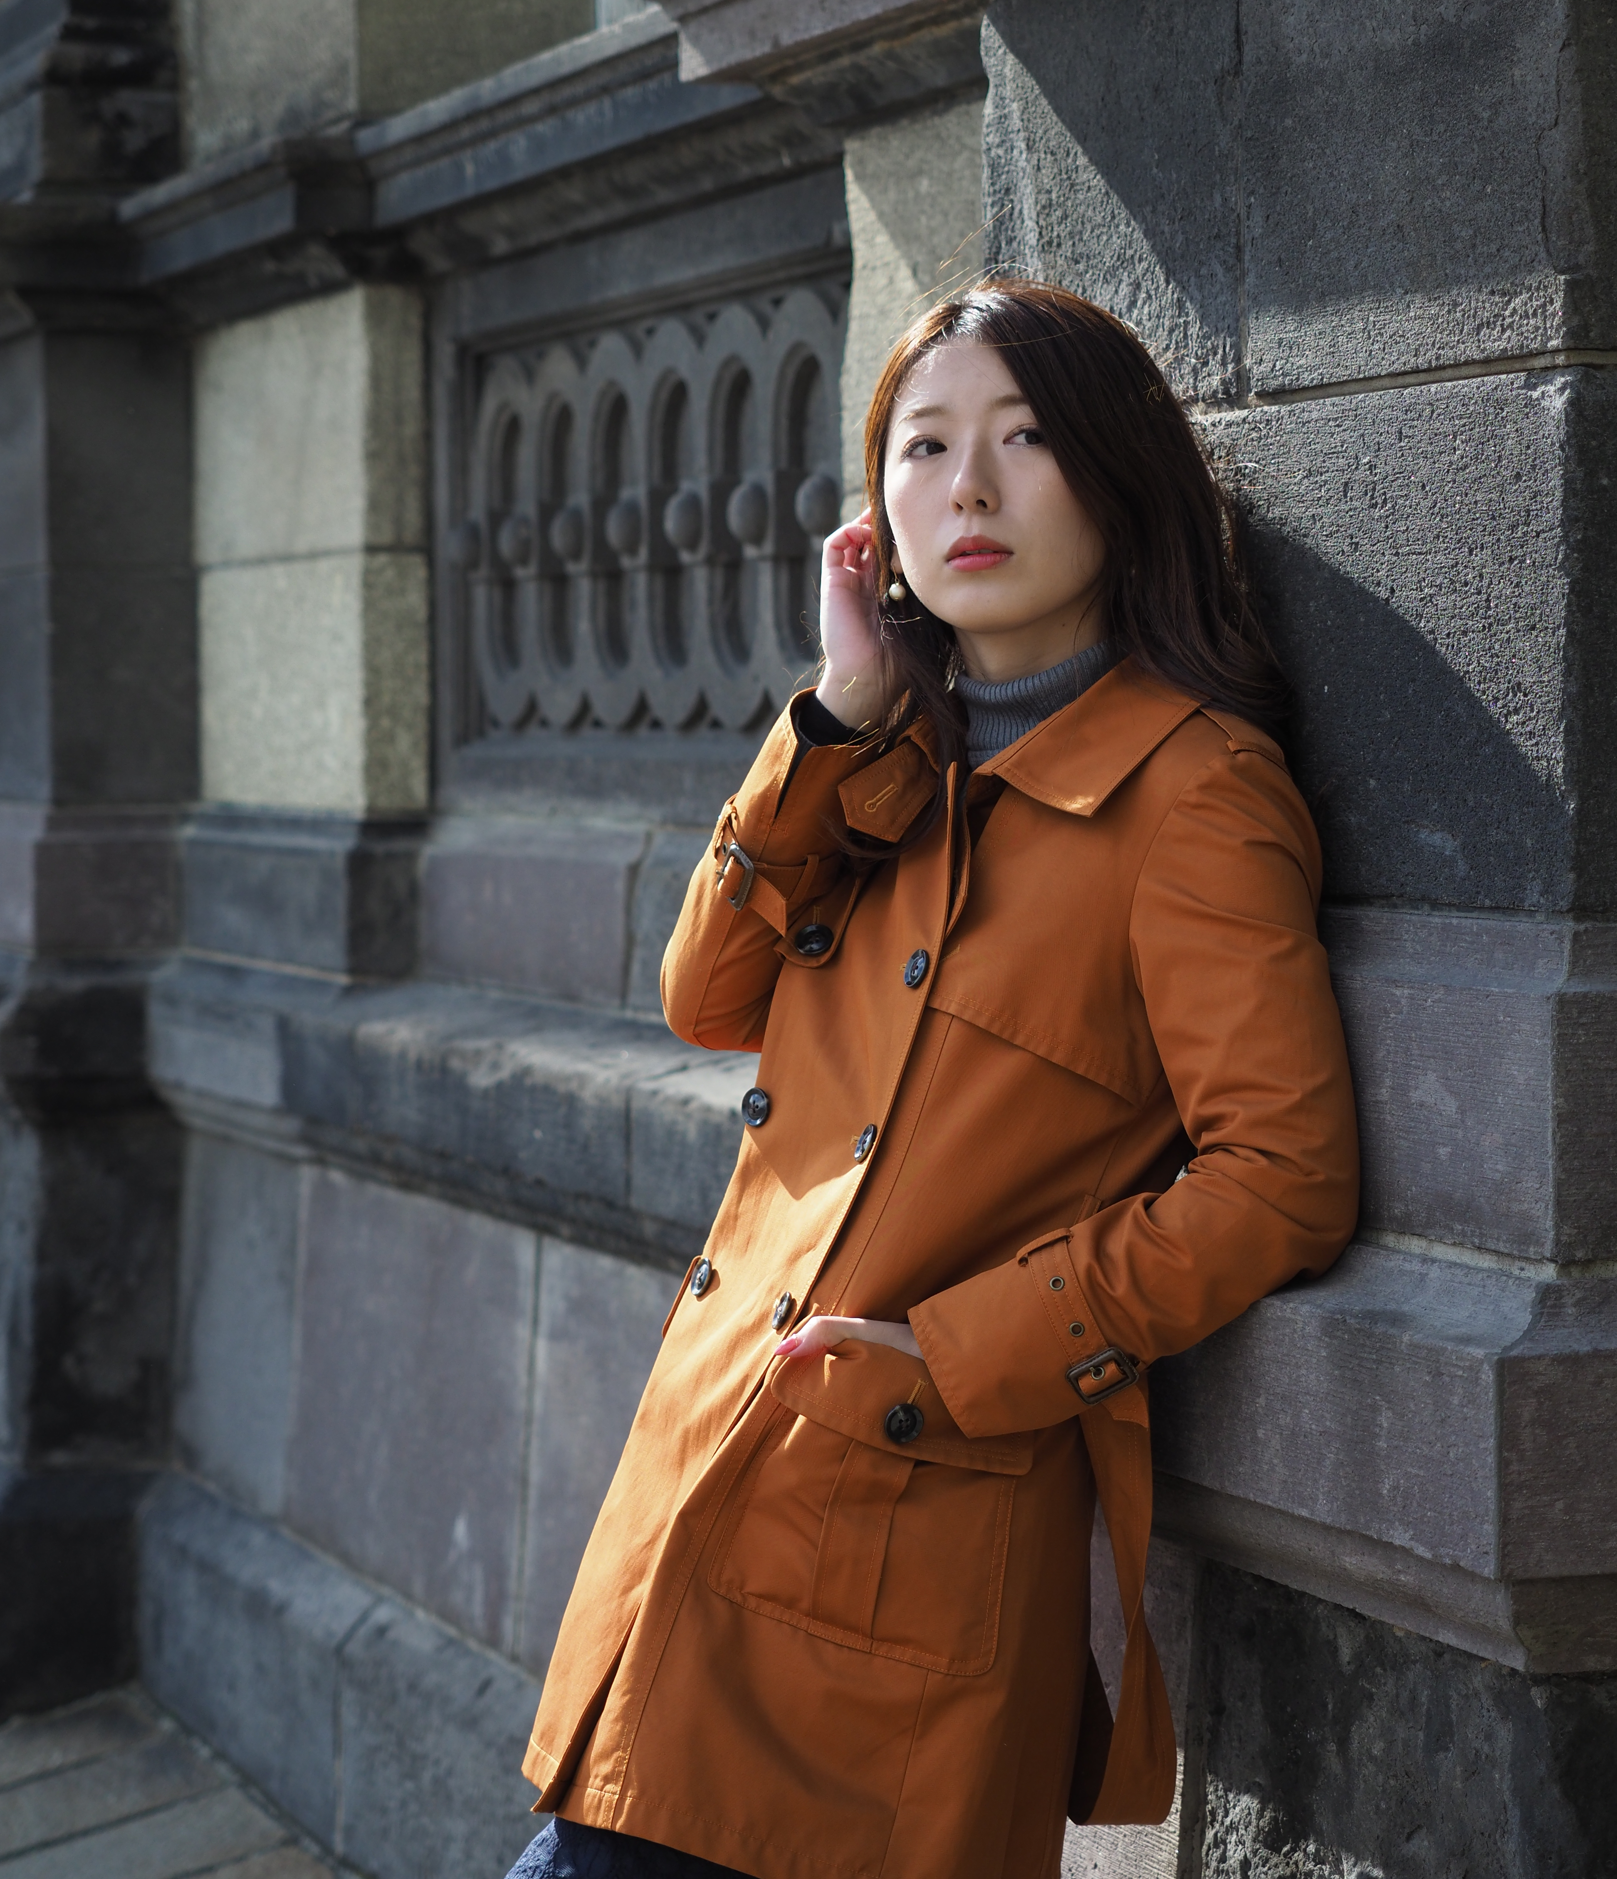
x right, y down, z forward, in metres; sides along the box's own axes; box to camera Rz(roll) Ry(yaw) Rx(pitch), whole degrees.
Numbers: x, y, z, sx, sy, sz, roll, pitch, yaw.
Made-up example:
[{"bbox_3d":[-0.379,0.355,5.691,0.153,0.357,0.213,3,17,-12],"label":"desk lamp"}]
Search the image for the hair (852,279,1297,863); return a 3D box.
[{"bbox_3d":[0.162,-0.228,3.100,0.250,0.360,0.270,-1,-4,25],"label":"hair"}]

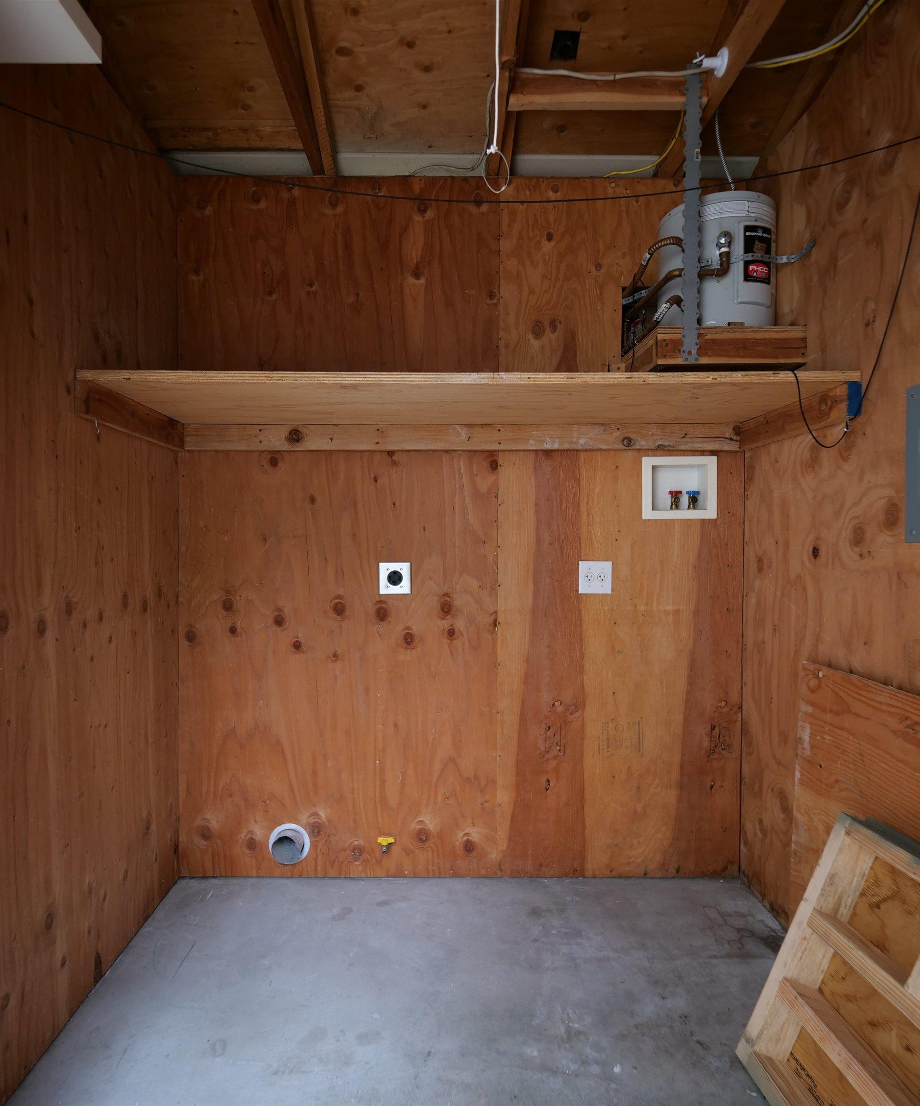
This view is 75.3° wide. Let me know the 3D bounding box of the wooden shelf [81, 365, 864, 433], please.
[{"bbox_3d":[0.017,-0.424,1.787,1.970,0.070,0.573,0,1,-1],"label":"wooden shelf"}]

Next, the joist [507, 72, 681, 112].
[{"bbox_3d":[0.427,-1.326,1.714,0.565,0.089,0.040,0,1,-1],"label":"joist"}]

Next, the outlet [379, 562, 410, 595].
[{"bbox_3d":[-0.225,0.089,2.074,0.113,0.113,0.018,0,1,-1],"label":"outlet"}]

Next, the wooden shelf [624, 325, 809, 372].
[{"bbox_3d":[0.782,-0.599,1.898,0.437,0.104,0.362,0,1,-1],"label":"wooden shelf"}]

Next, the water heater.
[{"bbox_3d":[0.811,-0.846,1.885,0.352,0.388,0.352,0,1,-12],"label":"water heater"}]

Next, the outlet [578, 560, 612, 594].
[{"bbox_3d":[0.477,0.087,2.084,0.116,0.115,0.016,0,1,-1],"label":"outlet"}]

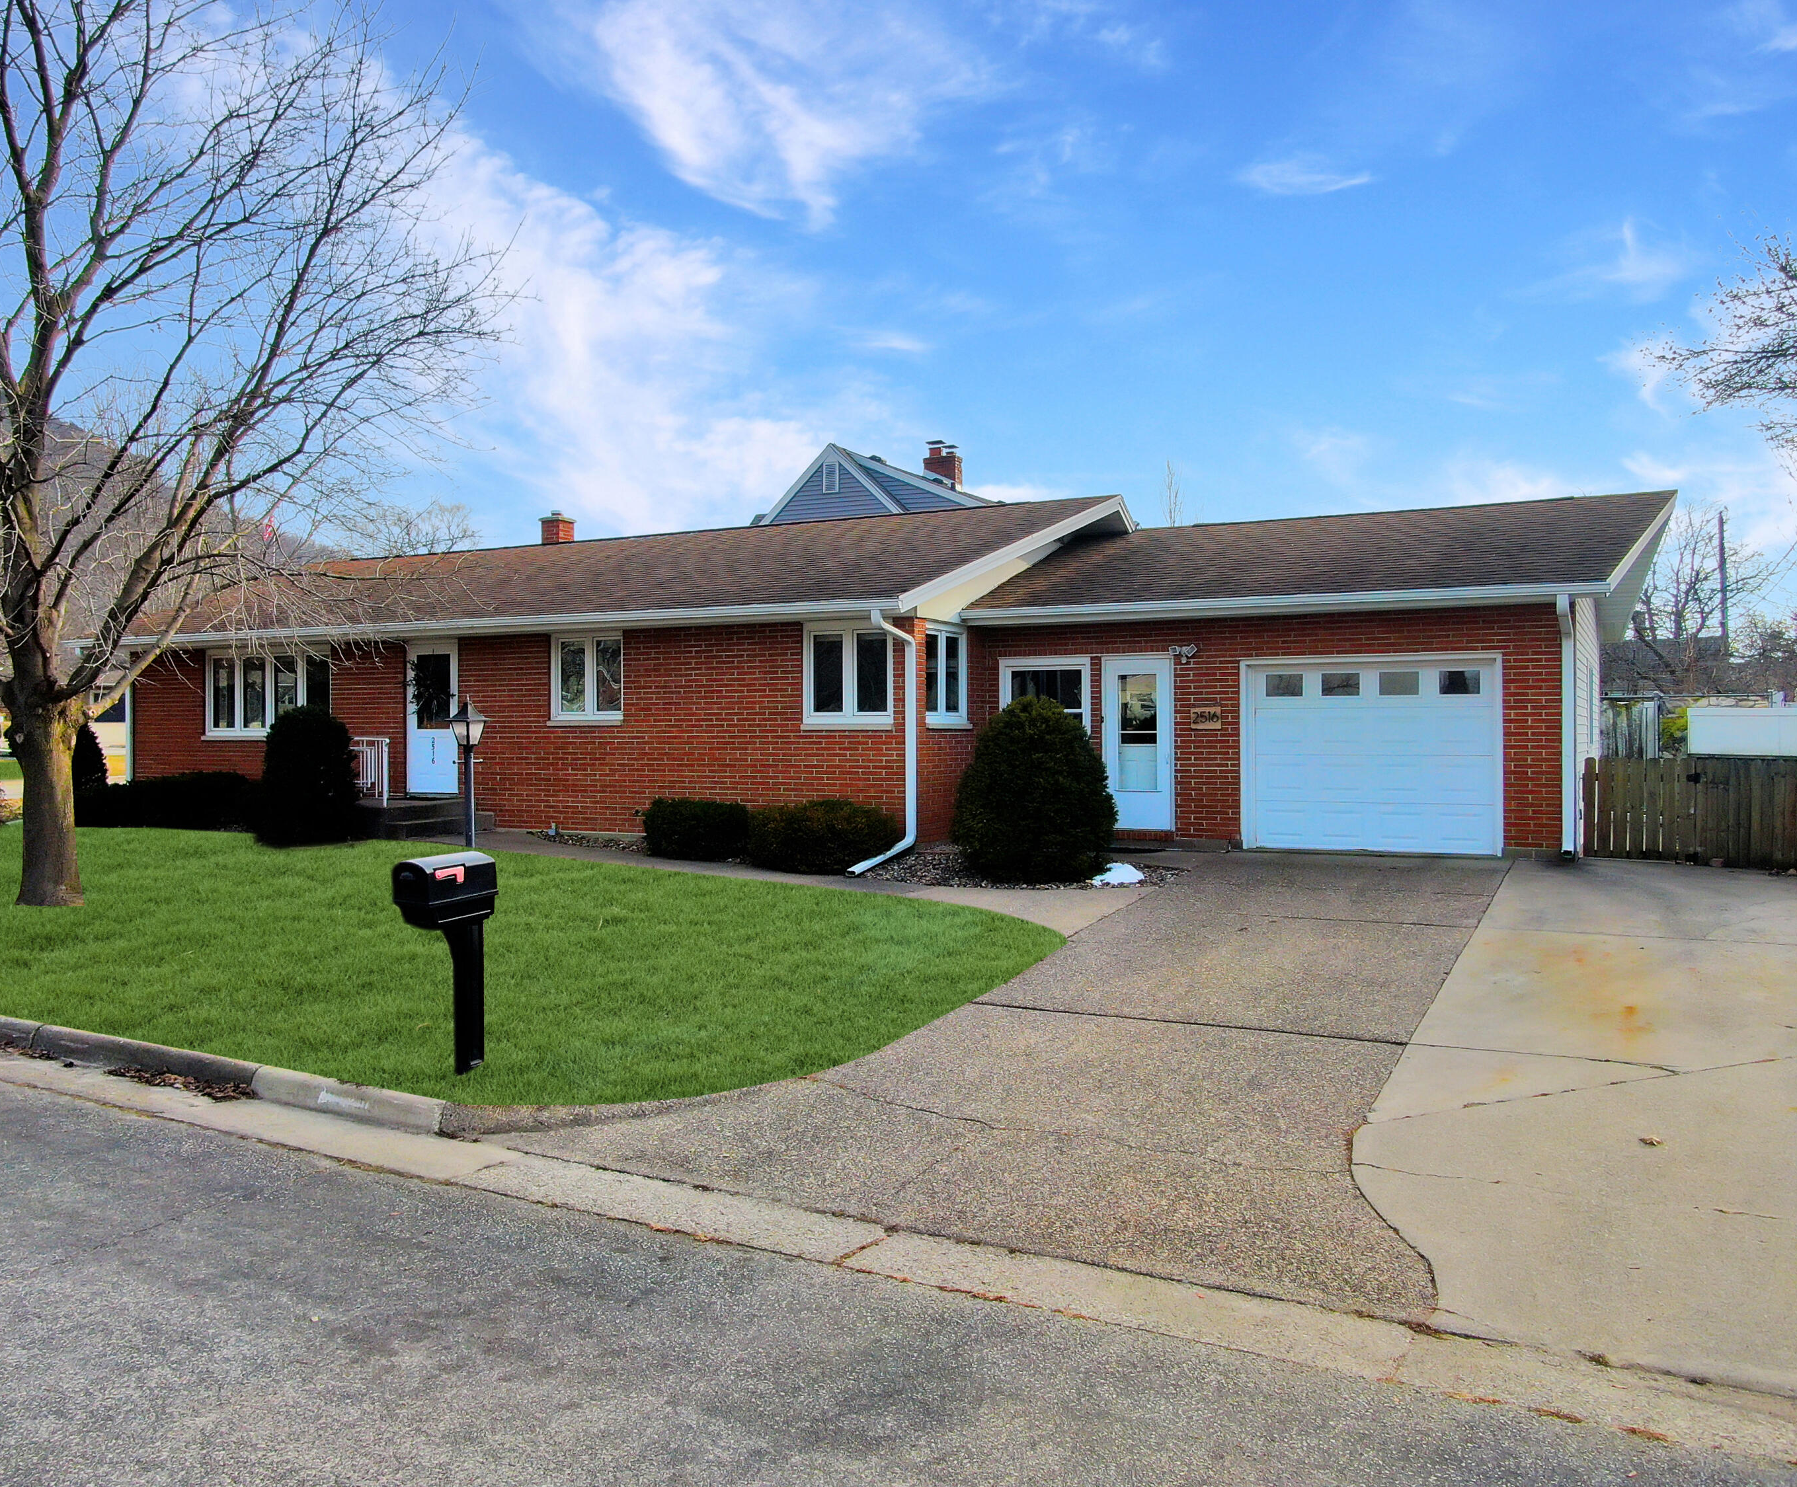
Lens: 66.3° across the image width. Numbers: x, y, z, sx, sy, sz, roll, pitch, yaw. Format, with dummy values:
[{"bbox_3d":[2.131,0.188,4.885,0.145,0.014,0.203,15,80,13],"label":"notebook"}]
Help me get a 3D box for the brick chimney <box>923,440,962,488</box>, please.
[{"bbox_3d":[1.136,-7.067,35.000,0.920,1.280,0.450,0,1,29],"label":"brick chimney"}]

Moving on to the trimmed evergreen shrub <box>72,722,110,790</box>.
[{"bbox_3d":[-13.500,0.501,22.800,0.850,1.600,0.850,0,1,29],"label":"trimmed evergreen shrub"}]

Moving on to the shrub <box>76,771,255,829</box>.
[{"bbox_3d":[-11.018,0.817,20.651,4.000,0.830,1.100,0,1,29],"label":"shrub"}]

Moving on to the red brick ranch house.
[{"bbox_3d":[-0.702,-1.300,21.785,22.300,4.980,11.200,0,1,29],"label":"red brick ranch house"}]

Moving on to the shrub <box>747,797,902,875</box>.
[{"bbox_3d":[-0.773,0.926,14.759,1.650,0.730,1.200,0,1,29],"label":"shrub"}]

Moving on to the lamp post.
[{"bbox_3d":[-5.234,0.341,16.800,0.360,1.880,0.360,0,1,29],"label":"lamp post"}]

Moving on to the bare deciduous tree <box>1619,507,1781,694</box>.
[{"bbox_3d":[29.200,-3.800,50.000,6.200,9.500,6.000,0,1,29],"label":"bare deciduous tree"}]

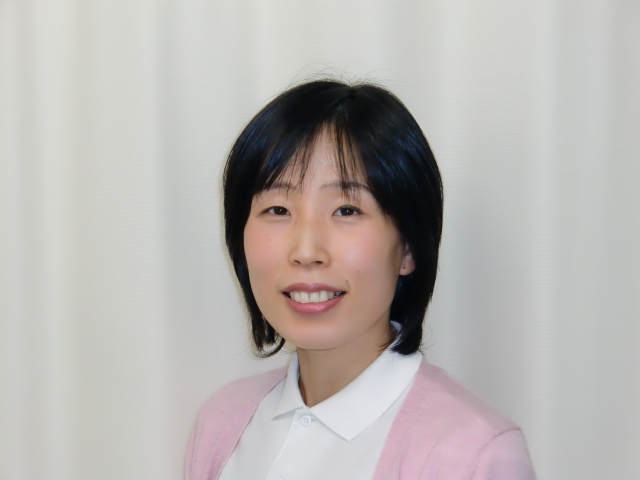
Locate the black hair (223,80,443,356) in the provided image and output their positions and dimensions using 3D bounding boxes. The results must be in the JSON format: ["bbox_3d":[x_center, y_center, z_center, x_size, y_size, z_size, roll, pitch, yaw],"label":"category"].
[{"bbox_3d":[0.013,-0.020,1.285,0.195,0.250,0.210,0,0,18],"label":"black hair"}]

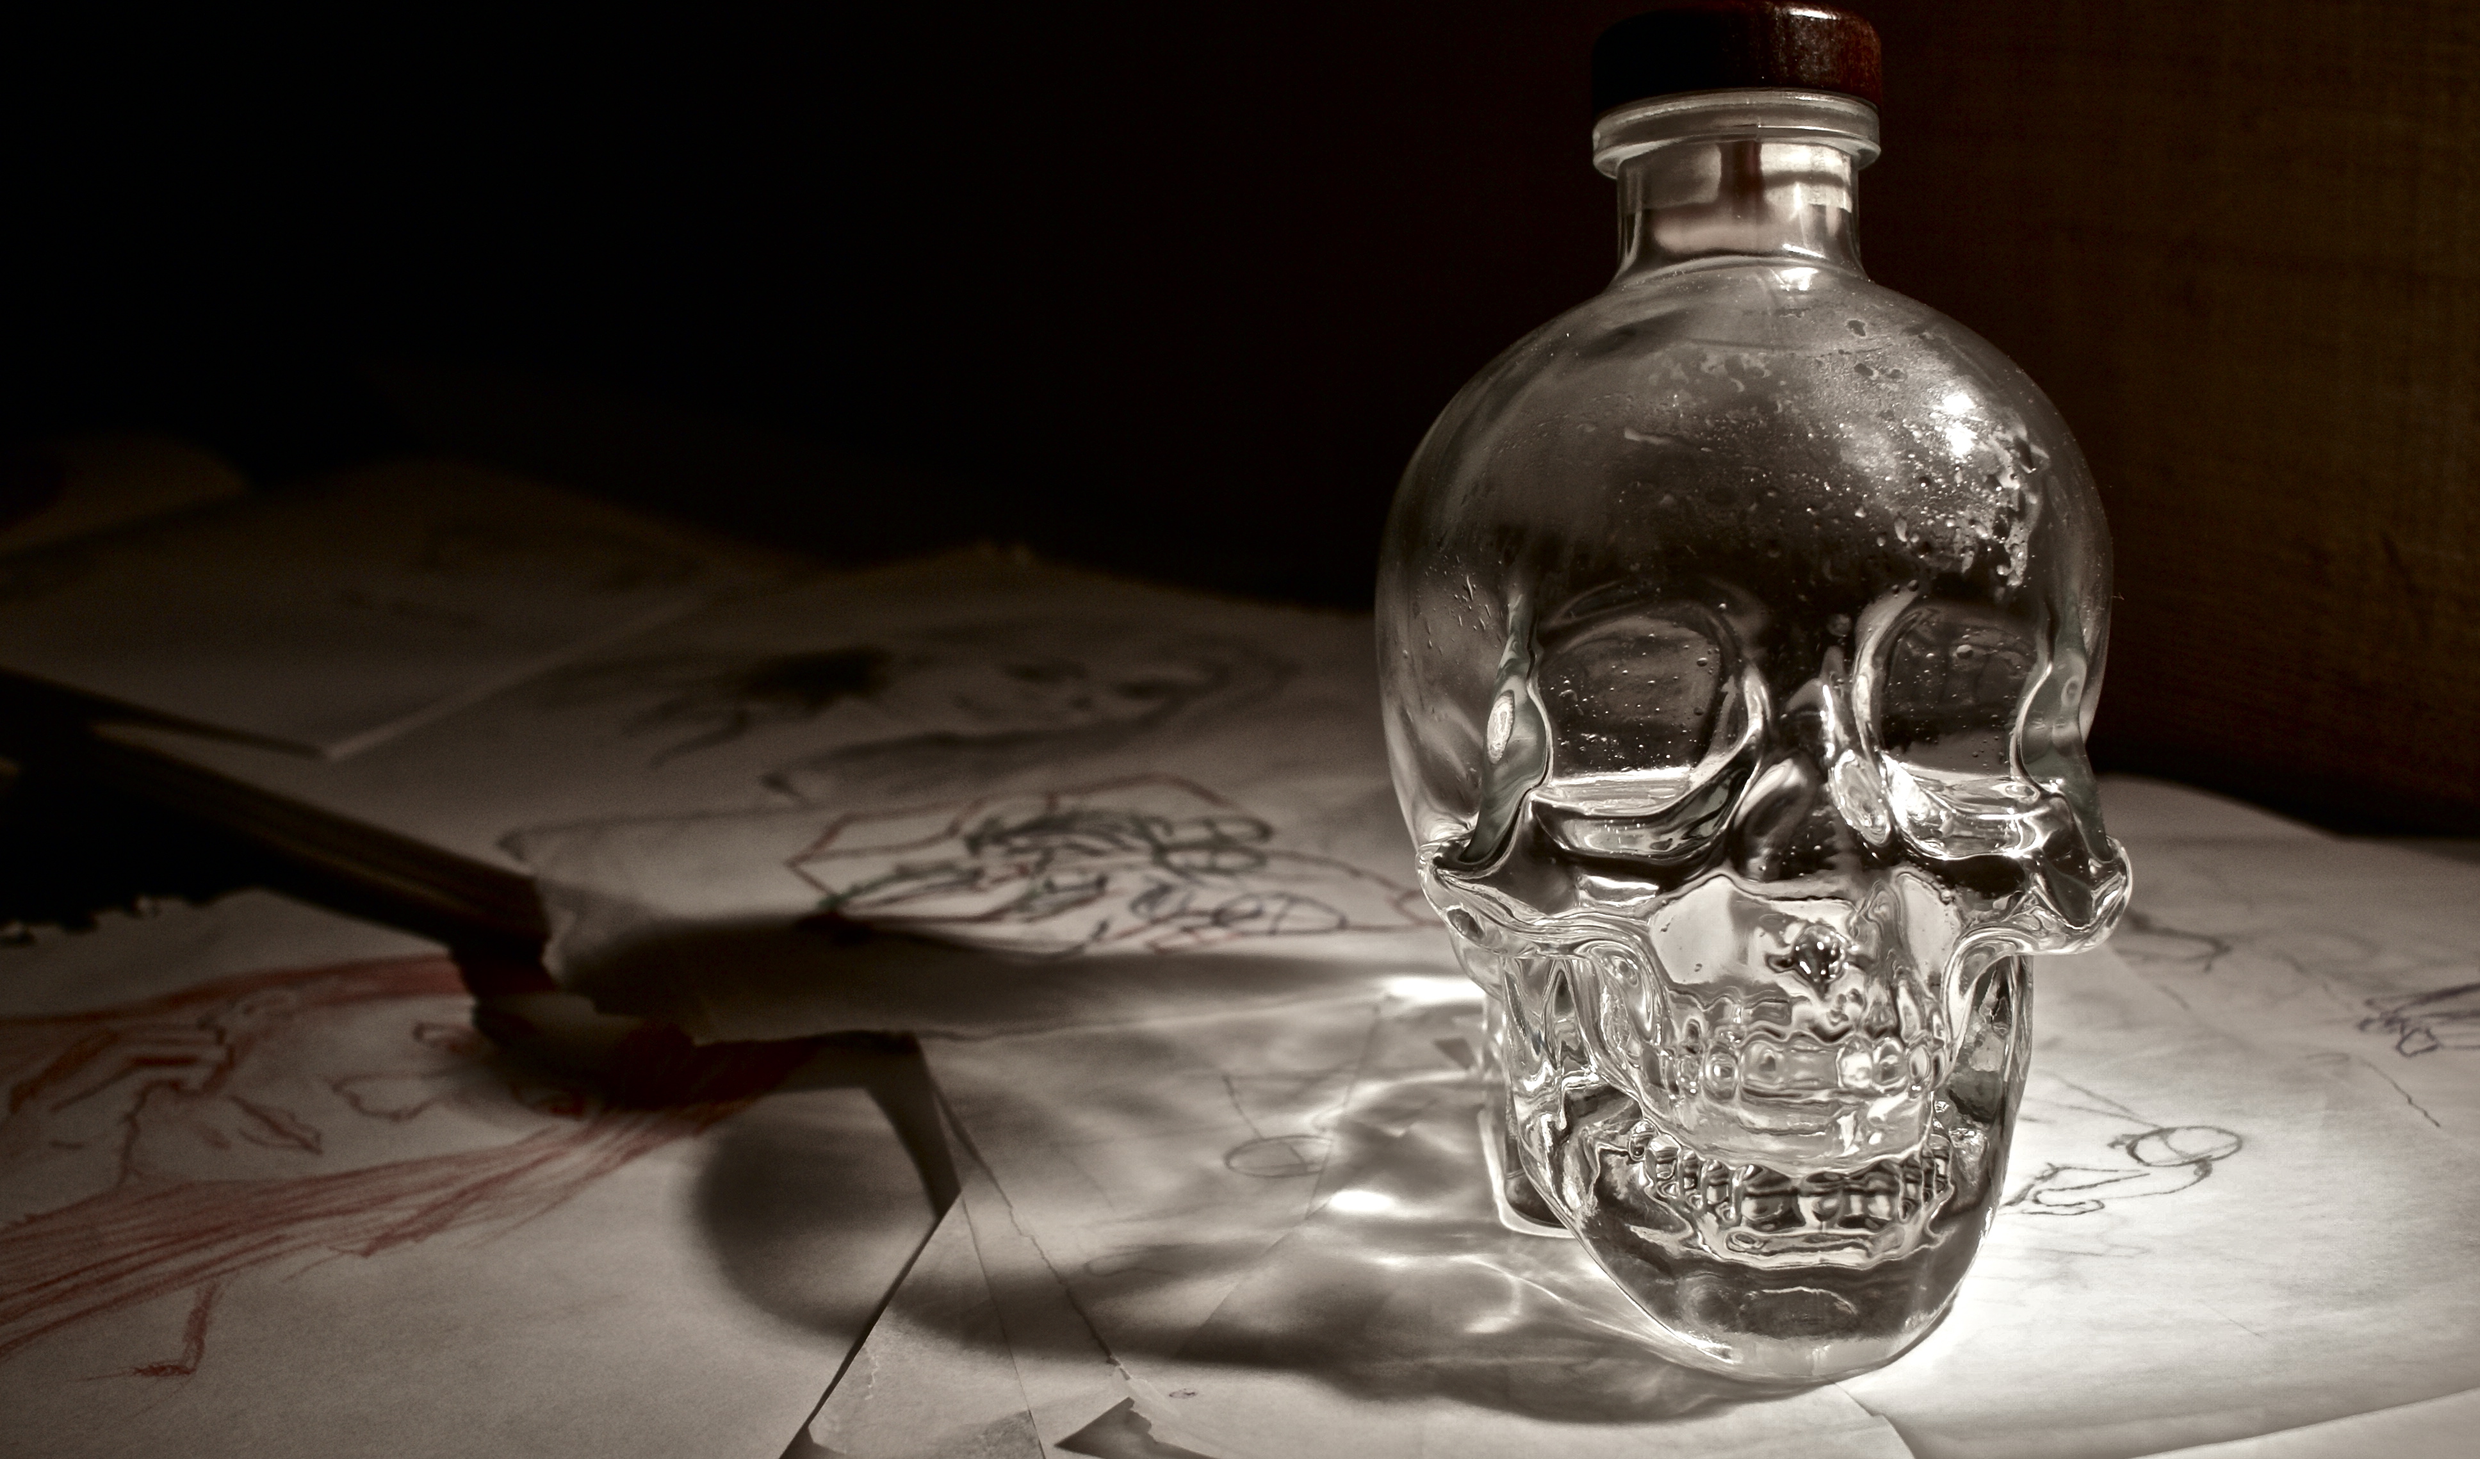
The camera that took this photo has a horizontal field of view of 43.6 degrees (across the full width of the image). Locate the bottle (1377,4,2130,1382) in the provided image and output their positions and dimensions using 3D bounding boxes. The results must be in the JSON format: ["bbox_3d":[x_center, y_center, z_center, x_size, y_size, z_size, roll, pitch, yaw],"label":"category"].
[{"bbox_3d":[0.073,-0.009,0.455,0.110,0.187,0.134,0,7,-3],"label":"bottle"}]

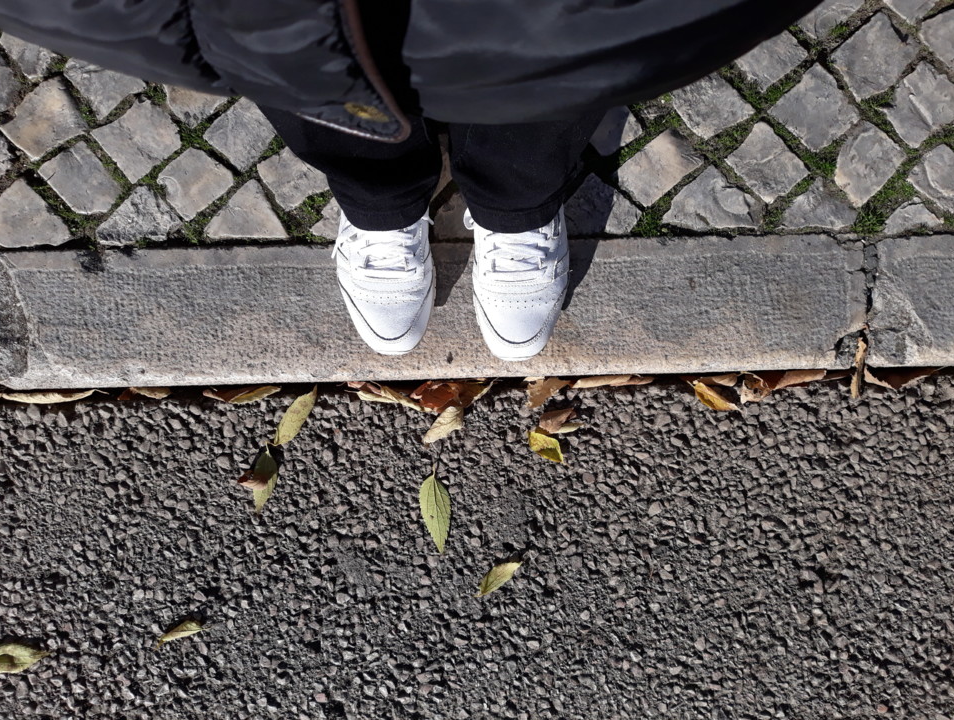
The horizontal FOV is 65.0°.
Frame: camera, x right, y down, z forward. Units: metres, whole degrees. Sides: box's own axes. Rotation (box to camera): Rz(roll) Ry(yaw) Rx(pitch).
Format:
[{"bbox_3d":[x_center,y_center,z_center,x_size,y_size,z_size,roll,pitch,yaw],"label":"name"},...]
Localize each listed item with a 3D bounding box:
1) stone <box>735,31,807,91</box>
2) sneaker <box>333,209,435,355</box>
[{"bbox_3d":[0.353,-0.366,0.936,0.074,0.065,0.056,-40,89,-3],"label":"stone"},{"bbox_3d":[-0.100,-0.146,0.778,0.103,0.105,0.275,-3,86,-1],"label":"sneaker"}]

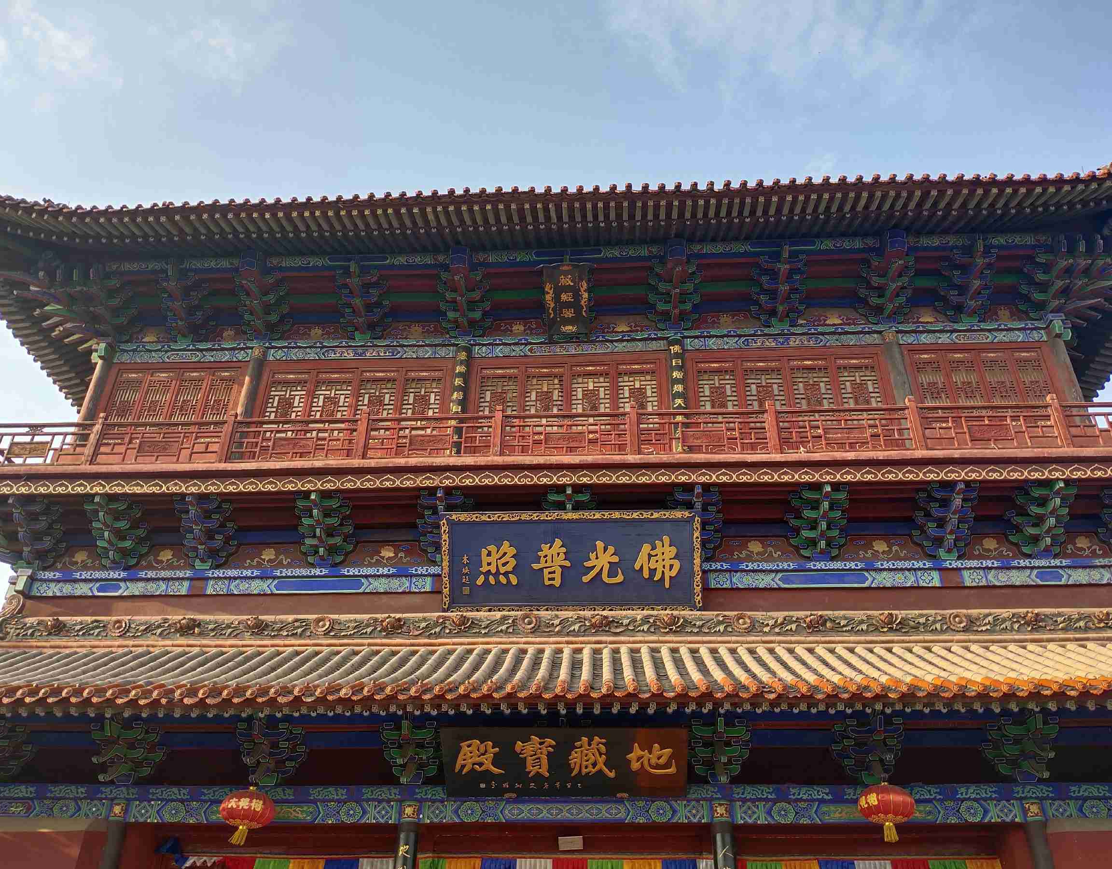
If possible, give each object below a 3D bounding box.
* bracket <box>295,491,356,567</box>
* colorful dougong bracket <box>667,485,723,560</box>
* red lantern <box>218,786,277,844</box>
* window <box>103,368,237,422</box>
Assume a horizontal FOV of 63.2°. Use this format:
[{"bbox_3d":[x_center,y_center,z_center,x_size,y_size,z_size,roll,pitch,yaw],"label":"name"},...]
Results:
[{"bbox_3d":[-4.201,1.738,15.988,1.078,1.034,1.298,-1,-33,3],"label":"bracket"},{"bbox_3d":[2.019,1.287,13.136,0.750,0.758,0.962,-1,-29,3],"label":"colorful dougong bracket"},{"bbox_3d":[-4.165,5.136,12.196,0.748,0.743,0.748,-1,-33,3],"label":"red lantern"},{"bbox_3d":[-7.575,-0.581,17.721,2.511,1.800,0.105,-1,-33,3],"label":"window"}]

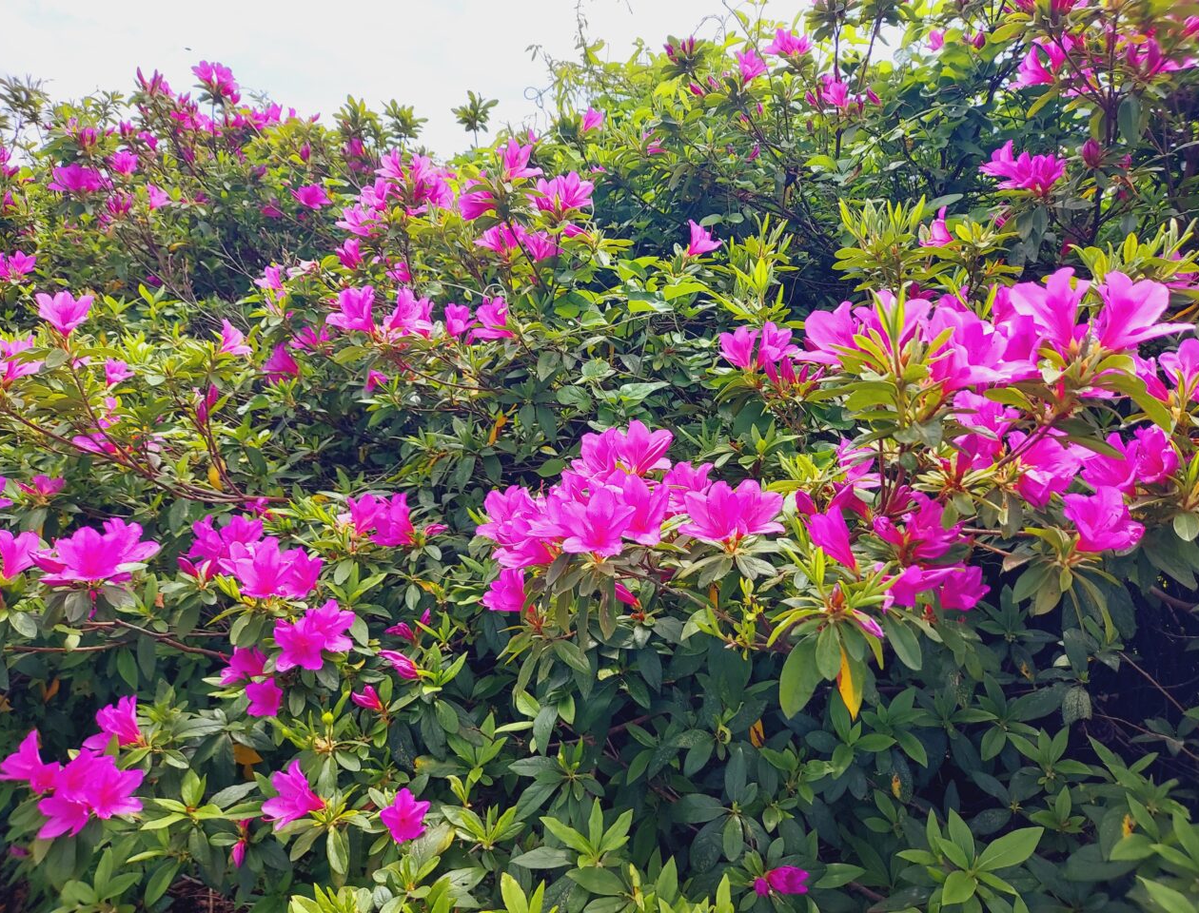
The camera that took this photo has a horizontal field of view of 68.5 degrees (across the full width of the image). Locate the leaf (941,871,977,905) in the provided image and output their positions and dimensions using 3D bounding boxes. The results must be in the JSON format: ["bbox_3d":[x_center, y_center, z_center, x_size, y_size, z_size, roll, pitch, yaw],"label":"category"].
[{"bbox_3d":[0.294,0.355,0.720,0.024,0.010,0.042,21,45,22],"label":"leaf"}]

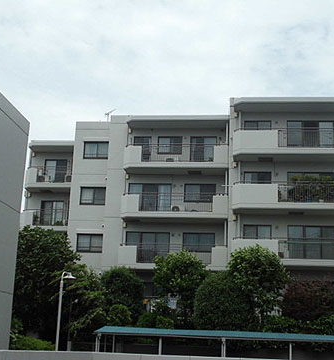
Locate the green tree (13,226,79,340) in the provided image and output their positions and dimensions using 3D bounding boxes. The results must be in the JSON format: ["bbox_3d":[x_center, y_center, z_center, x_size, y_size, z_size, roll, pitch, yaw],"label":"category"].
[{"bbox_3d":[-5.182,4.329,29.069,3.093,4.827,2.938,1,-14,6],"label":"green tree"}]

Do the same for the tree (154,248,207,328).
[{"bbox_3d":[0.627,5.031,31.455,2.410,3.690,2.340,1,-14,6],"label":"tree"}]

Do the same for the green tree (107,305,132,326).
[{"bbox_3d":[-1.877,5.371,27.391,0.960,0.892,0.912,1,-14,6],"label":"green tree"}]

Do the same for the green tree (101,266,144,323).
[{"bbox_3d":[-1.952,5.112,30.377,1.863,2.643,1.770,1,-14,6],"label":"green tree"}]

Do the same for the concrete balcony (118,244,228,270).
[{"bbox_3d":[0.349,4.287,37.778,5.850,1.360,1.400,1,-14,6],"label":"concrete balcony"}]

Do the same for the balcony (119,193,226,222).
[{"bbox_3d":[0.449,1.591,38.469,5.850,1.390,1.400,1,-14,6],"label":"balcony"}]

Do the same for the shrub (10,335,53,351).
[{"bbox_3d":[-5.193,6.453,25.897,1.890,1.340,1.510,1,-14,6],"label":"shrub"}]

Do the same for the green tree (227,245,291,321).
[{"bbox_3d":[4.050,4.758,30.739,2.730,3.830,2.590,1,-14,6],"label":"green tree"}]

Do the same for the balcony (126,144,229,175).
[{"bbox_3d":[0.551,-1.139,39.169,5.850,1.410,1.400,1,-14,6],"label":"balcony"}]

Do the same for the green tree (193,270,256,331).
[{"bbox_3d":[2.447,5.059,29.070,2.674,2.528,2.540,1,-14,6],"label":"green tree"}]

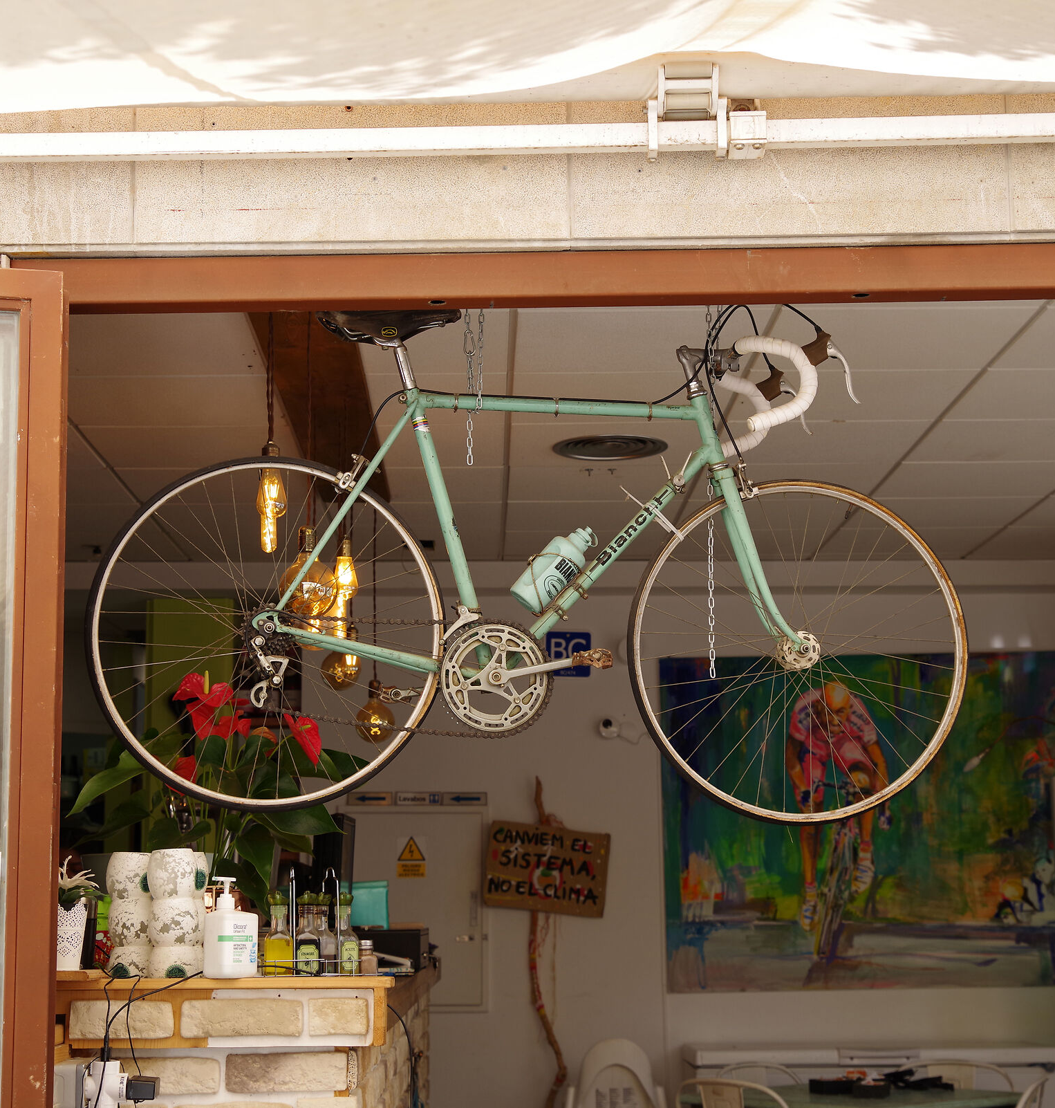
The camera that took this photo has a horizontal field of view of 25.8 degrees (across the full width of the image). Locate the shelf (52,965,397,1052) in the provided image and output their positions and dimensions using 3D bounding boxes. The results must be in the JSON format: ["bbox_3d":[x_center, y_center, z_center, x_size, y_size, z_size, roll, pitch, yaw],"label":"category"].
[{"bbox_3d":[-0.515,0.782,3.974,0.582,0.114,0.250,0,-9,-1],"label":"shelf"}]

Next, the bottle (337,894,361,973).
[{"bbox_3d":[-0.358,0.749,4.550,0.047,0.165,0.047,3,-10,-21],"label":"bottle"}]

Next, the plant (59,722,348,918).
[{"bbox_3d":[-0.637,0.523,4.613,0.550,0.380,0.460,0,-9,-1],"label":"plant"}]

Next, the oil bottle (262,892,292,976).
[{"bbox_3d":[-0.432,0.660,3.989,0.049,0.148,0.049,0,-9,-1],"label":"oil bottle"}]

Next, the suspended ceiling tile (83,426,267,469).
[{"bbox_3d":[-0.953,-0.314,6.656,0.600,0.018,0.600,0,-9,-1],"label":"suspended ceiling tile"}]

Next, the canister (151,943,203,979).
[{"bbox_3d":[-0.611,0.718,4.007,0.092,0.085,0.092,0,-9,-1],"label":"canister"}]

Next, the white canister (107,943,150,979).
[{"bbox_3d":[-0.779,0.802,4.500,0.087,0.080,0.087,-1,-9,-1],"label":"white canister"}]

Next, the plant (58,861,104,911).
[{"bbox_3d":[-0.891,0.651,4.520,0.125,0.100,0.110,-1,-9,-1],"label":"plant"}]

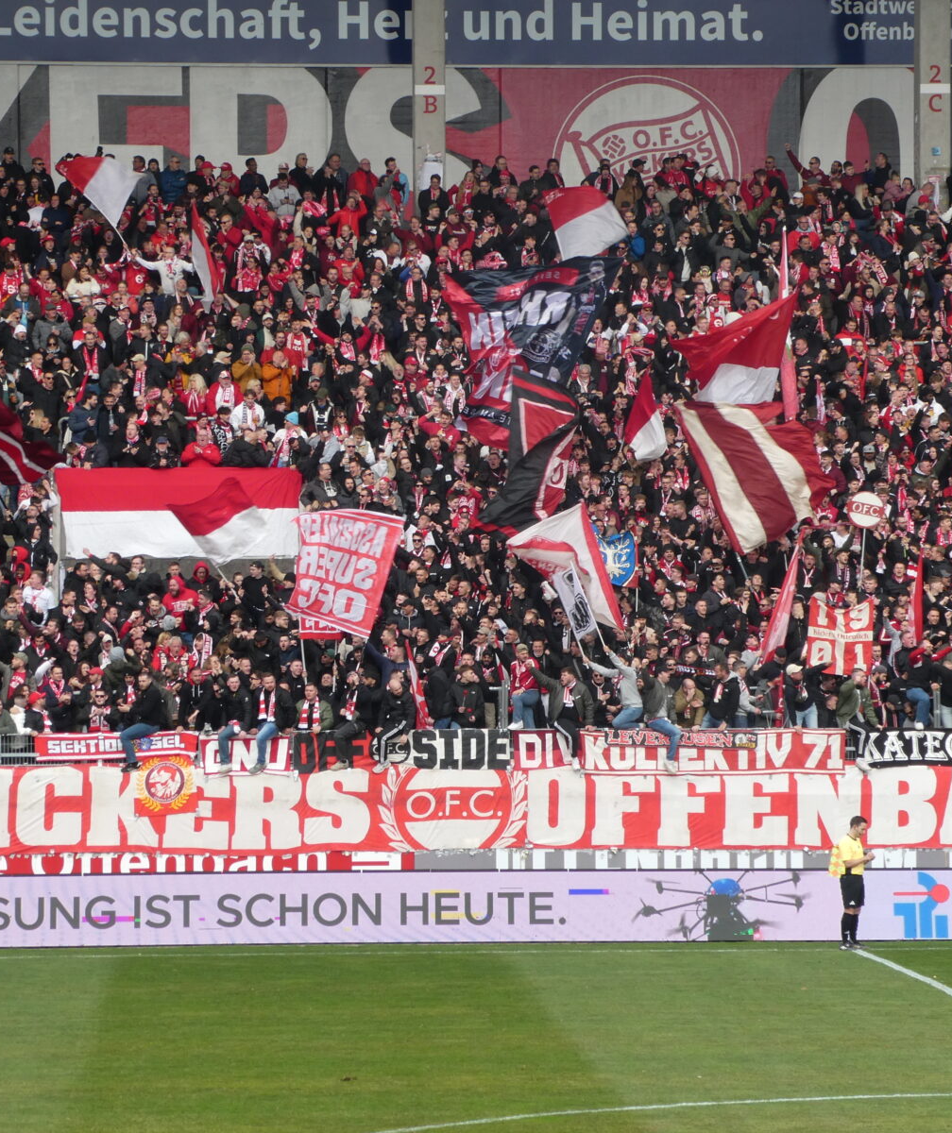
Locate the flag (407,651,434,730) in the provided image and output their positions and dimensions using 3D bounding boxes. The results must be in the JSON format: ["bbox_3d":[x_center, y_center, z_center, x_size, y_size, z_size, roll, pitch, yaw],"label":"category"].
[{"bbox_3d":[-0.837,1.816,88.000,0.423,1.322,0.350,0,-1,-3],"label":"flag"}]

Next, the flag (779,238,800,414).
[{"bbox_3d":[4.873,-3.715,91.800,0.313,2.740,0.280,0,-1,-3],"label":"flag"}]

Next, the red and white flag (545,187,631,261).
[{"bbox_3d":[1.911,-5.907,101.500,1.484,1.301,0.500,0,-1,-3],"label":"red and white flag"}]

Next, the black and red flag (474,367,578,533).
[{"bbox_3d":[0.831,-1.831,94.251,1.680,2.662,0.700,0,-1,-3],"label":"black and red flag"}]

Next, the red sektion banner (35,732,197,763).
[{"bbox_3d":[-5.398,2.717,88.638,2.433,0.444,0.050,0,-1,-3],"label":"red sektion banner"}]

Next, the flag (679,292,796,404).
[{"bbox_3d":[4.286,-3.563,97.471,1.992,1.914,0.600,0,-1,-3],"label":"flag"}]

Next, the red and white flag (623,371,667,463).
[{"bbox_3d":[2.740,-2.463,95.300,0.725,1.546,0.500,0,-1,-3],"label":"red and white flag"}]

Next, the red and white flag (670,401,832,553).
[{"bbox_3d":[4.404,-1.424,93.545,2.530,2.417,0.800,0,-1,-3],"label":"red and white flag"}]

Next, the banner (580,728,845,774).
[{"bbox_3d":[3.580,2.804,89.141,4.000,0.696,0.050,0,-1,-3],"label":"banner"}]

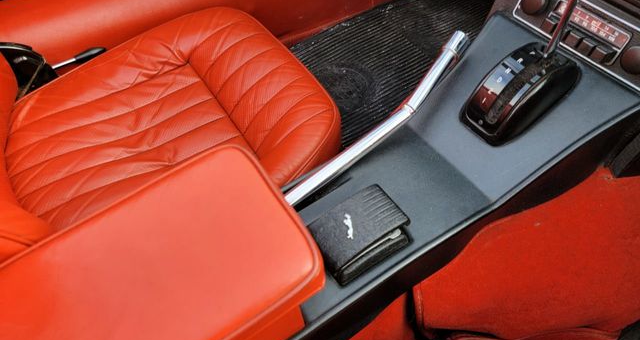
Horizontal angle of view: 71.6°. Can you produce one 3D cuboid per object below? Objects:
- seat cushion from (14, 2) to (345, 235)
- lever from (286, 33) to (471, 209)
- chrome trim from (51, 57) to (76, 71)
[{"bbox_3d":[-0.239,-0.046,0.747,0.500,0.140,0.480,-27,55,-20],"label":"seat cushion"},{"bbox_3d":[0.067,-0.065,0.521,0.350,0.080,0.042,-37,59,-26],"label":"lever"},{"bbox_3d":[-0.472,-0.195,0.818,0.045,0.008,0.008,-27,55,-20],"label":"chrome trim"}]

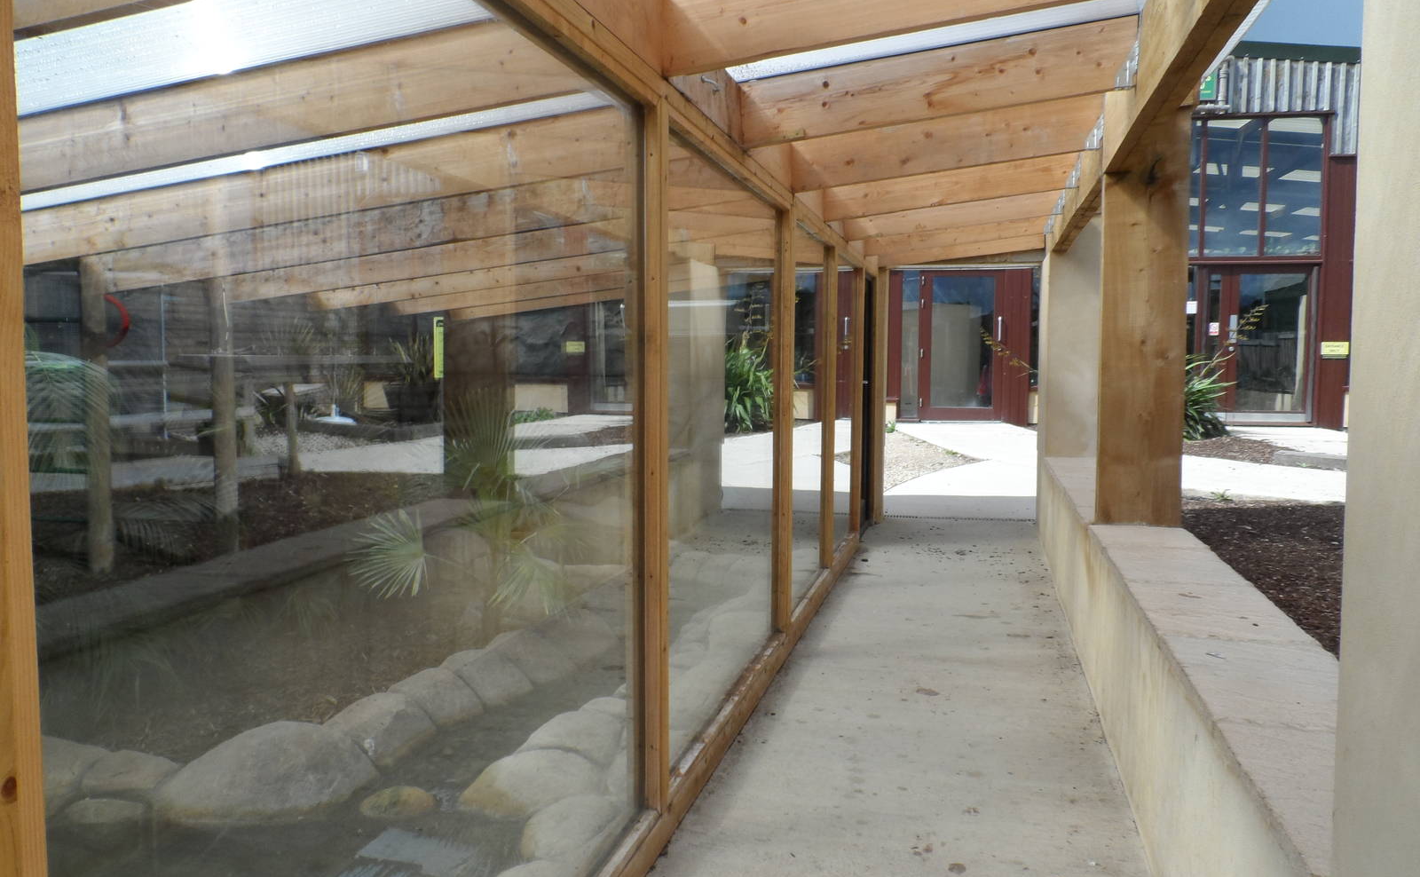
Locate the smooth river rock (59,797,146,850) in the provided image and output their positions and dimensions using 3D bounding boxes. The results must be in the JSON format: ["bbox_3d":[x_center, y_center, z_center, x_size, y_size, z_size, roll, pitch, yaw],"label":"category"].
[{"bbox_3d":[-1.809,1.129,2.917,0.225,0.110,0.150,-2,4,-33],"label":"smooth river rock"}]

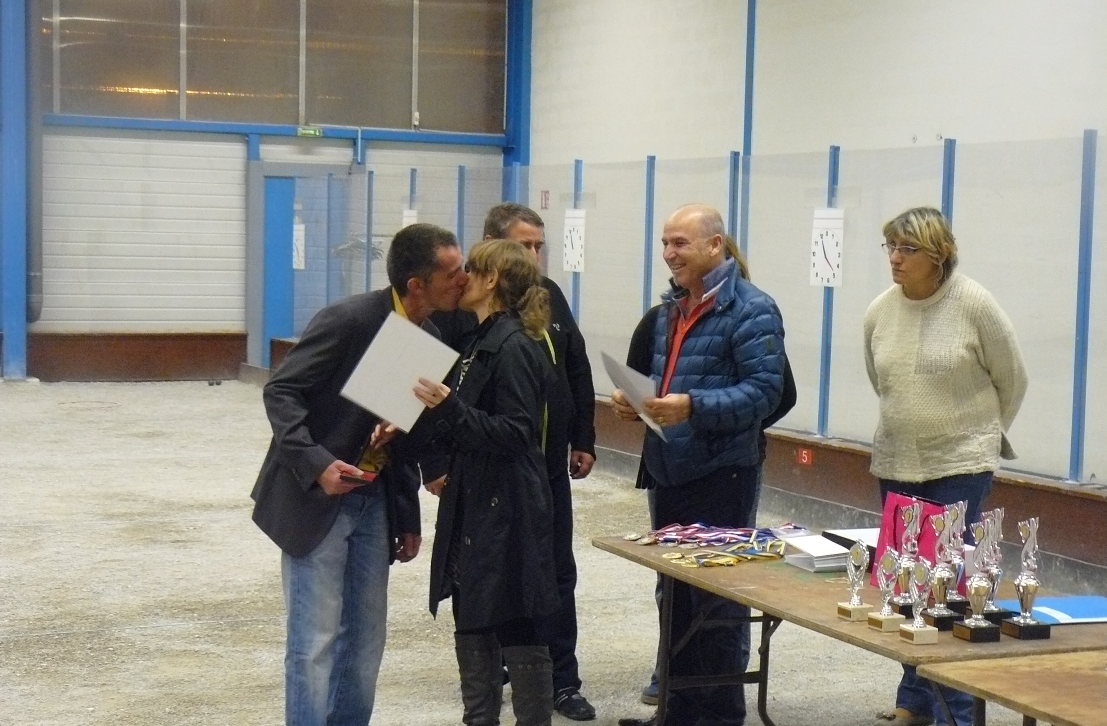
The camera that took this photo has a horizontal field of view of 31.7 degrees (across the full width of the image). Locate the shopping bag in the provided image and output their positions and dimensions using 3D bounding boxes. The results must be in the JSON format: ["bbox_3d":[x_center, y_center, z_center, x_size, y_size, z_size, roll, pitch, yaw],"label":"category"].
[{"bbox_3d":[0.914,0.456,4.875,0.120,0.235,0.265,0,4,-23],"label":"shopping bag"}]

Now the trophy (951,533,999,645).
[{"bbox_3d":[0.938,0.480,4.300,0.073,0.262,0.073,0,4,-22],"label":"trophy"}]

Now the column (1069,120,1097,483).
[{"bbox_3d":[2.526,-0.265,9.299,0.050,1.675,0.055,-1,4,-26],"label":"column"}]

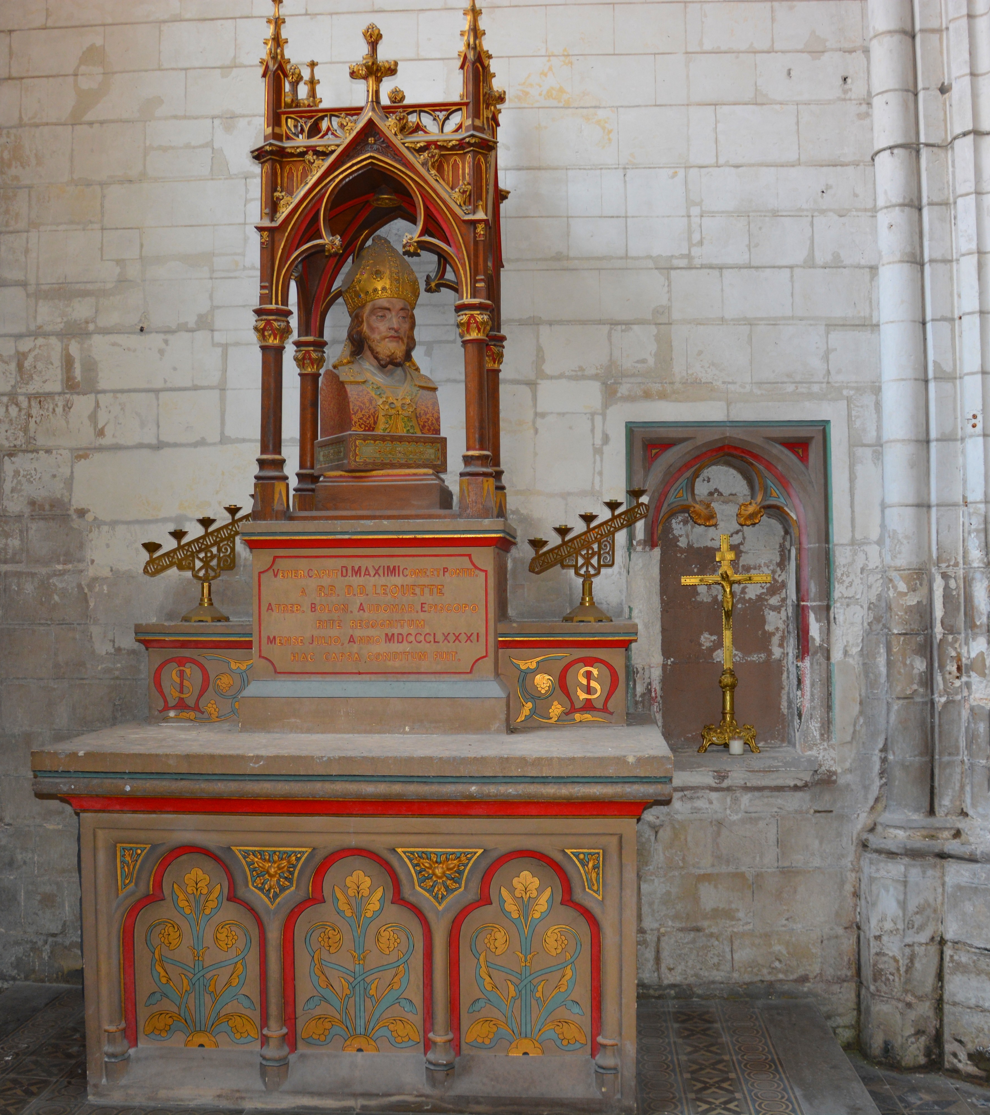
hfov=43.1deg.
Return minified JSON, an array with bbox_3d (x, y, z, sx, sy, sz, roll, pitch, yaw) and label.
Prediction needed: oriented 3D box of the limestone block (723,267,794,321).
[{"bbox_3d":[0.942,-0.936,4.561,0.244,0.182,0.200,0,-2,3],"label":"limestone block"}]

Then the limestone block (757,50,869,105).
[{"bbox_3d":[1.138,-1.708,4.572,0.385,0.192,0.200,0,-2,3],"label":"limestone block"}]

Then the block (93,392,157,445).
[{"bbox_3d":[-1.346,-0.504,4.685,0.235,0.186,0.200,0,-2,3],"label":"block"}]

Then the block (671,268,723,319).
[{"bbox_3d":[0.726,-0.941,4.574,0.182,0.177,0.200,0,-2,3],"label":"block"}]

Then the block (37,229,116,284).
[{"bbox_3d":[-1.532,-1.103,4.713,0.295,0.197,0.200,0,-2,3],"label":"block"}]

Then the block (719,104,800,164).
[{"bbox_3d":[0.946,-1.511,4.577,0.282,0.206,0.200,0,-2,3],"label":"block"}]

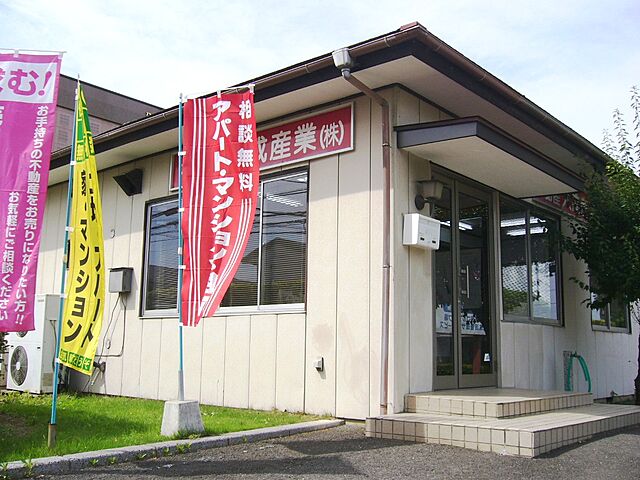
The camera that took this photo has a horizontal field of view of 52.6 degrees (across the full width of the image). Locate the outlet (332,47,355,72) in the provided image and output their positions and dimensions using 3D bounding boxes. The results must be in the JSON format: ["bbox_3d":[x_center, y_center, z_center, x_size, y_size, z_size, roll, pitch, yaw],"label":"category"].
[{"bbox_3d":[0.205,-1.608,5.766,0.150,0.190,0.130,-7,-12,40],"label":"outlet"}]

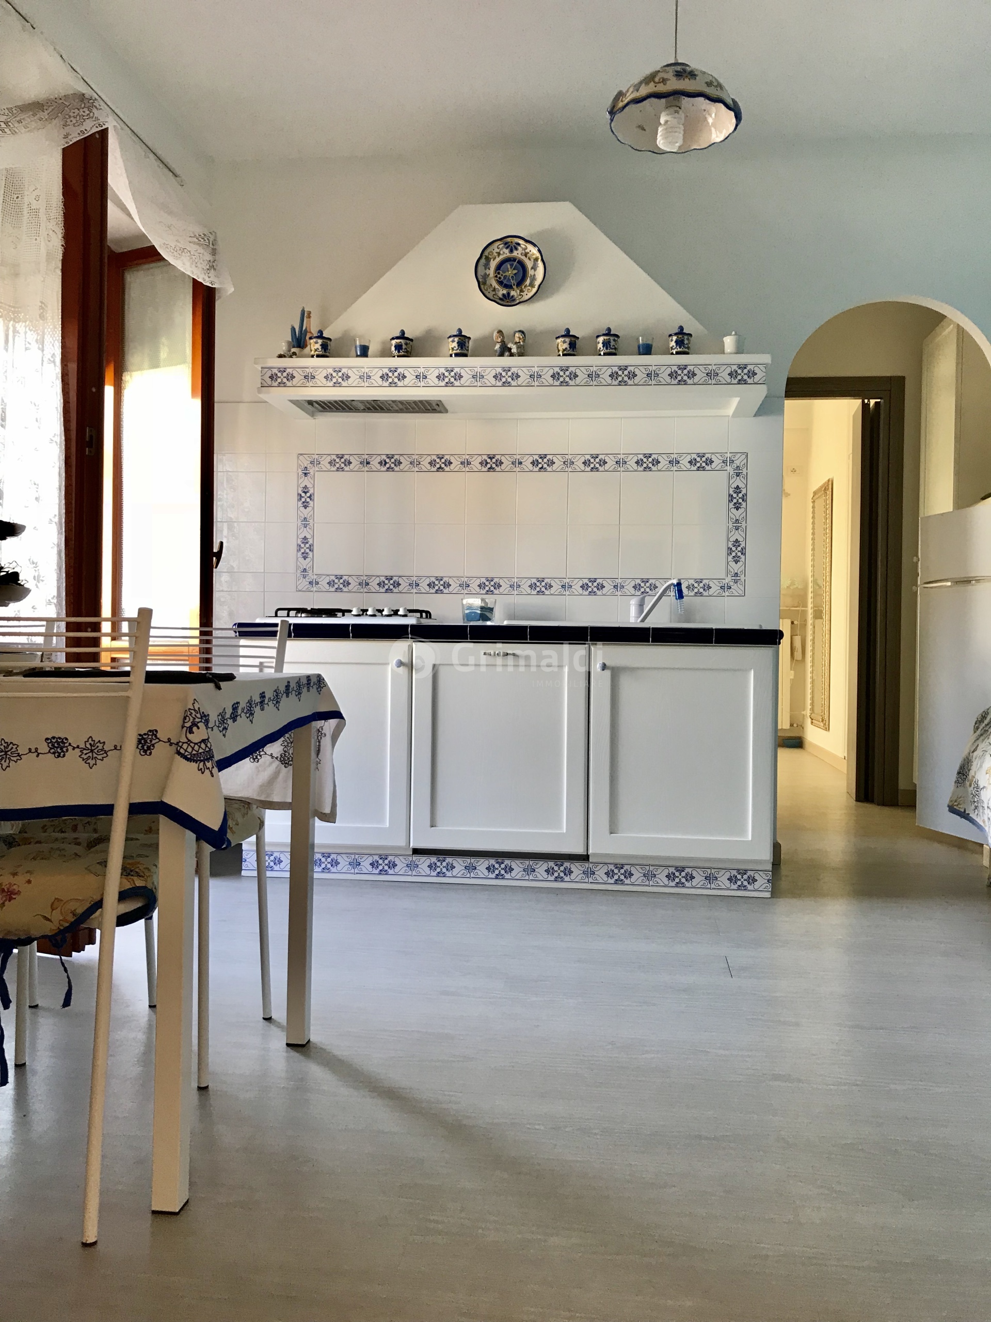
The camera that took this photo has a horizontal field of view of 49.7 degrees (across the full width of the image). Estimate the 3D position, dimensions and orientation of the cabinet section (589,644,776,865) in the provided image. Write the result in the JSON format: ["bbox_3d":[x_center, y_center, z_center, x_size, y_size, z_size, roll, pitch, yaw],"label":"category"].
[{"bbox_3d":[0.646,0.296,3.809,0.605,0.723,0.577,1,2,6],"label":"cabinet section"}]

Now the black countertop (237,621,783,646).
[{"bbox_3d":[0.055,-0.104,3.848,1.839,0.053,0.636,1,2,6],"label":"black countertop"}]

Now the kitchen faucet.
[{"bbox_3d":[0.601,-0.208,3.931,0.243,0.179,0.056,3,3,45],"label":"kitchen faucet"}]

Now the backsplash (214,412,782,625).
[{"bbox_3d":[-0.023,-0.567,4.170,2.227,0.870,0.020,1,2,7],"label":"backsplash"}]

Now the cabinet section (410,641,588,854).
[{"bbox_3d":[0.046,0.278,3.876,0.601,0.710,0.577,1,2,6],"label":"cabinet section"}]

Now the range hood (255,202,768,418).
[{"bbox_3d":[0.066,-1.304,3.919,1.801,0.744,0.440,1,2,7],"label":"range hood"}]

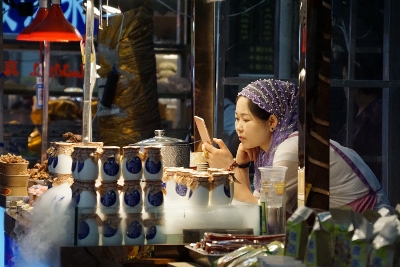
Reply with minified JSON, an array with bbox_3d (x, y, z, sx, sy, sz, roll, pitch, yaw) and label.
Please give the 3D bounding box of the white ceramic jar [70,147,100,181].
[{"bbox_3d":[-0.361,0.096,6.360,0.079,0.106,0.079,0,5,0],"label":"white ceramic jar"}]

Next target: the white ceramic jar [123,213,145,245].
[{"bbox_3d":[-0.209,0.303,6.350,0.070,0.104,0.070,0,5,0],"label":"white ceramic jar"}]

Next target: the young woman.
[{"bbox_3d":[0.360,0.438,6.919,0.660,1.250,0.460,-1,5,-16],"label":"young woman"}]

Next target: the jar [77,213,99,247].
[{"bbox_3d":[-0.356,0.305,6.350,0.072,0.106,0.072,0,5,0],"label":"jar"}]

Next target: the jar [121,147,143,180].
[{"bbox_3d":[-0.215,0.098,6.400,0.066,0.107,0.066,1,4,0],"label":"jar"}]

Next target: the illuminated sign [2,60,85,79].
[{"bbox_3d":[-0.665,-0.272,8.500,0.350,0.078,0.020,2,4,12],"label":"illuminated sign"}]

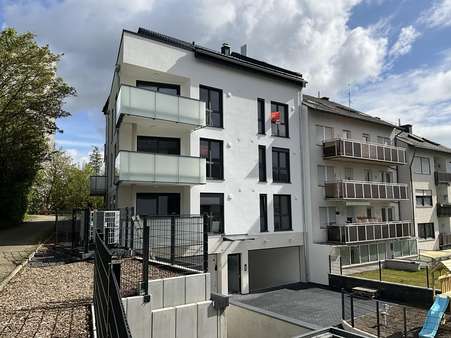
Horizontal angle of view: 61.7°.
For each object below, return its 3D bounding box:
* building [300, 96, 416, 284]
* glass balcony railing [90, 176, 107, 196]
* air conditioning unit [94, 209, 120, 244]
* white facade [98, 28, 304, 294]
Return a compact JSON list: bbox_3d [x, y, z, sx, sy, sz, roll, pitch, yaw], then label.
[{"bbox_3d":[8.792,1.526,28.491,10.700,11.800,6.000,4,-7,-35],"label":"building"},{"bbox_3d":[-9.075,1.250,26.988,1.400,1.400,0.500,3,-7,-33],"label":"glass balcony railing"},{"bbox_3d":[-4.525,2.253,14.547,0.850,1.300,0.500,5,-8,-42],"label":"air conditioning unit"},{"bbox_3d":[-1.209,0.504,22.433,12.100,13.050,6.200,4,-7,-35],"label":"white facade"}]

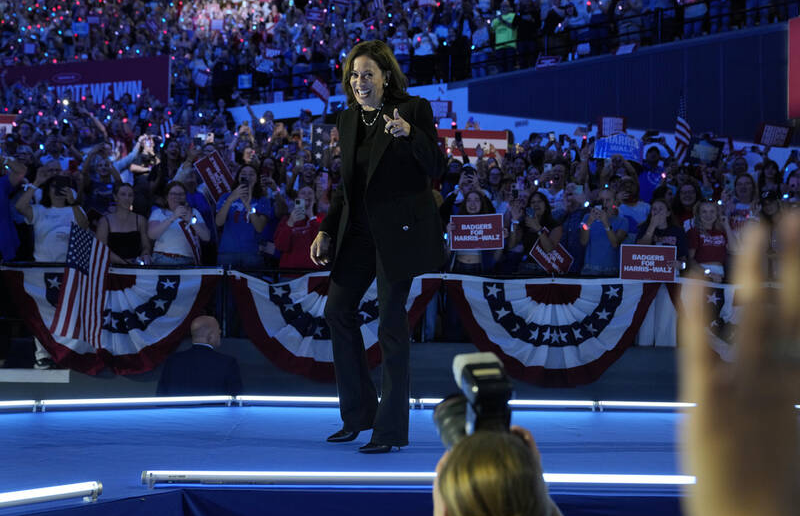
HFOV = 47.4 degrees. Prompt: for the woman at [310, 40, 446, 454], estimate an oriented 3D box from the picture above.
[{"bbox_3d":[-0.088,-0.055,3.760,0.520,1.670,0.420,-1,-4,30],"label":"woman"}]

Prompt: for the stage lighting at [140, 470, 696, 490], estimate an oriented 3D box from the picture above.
[{"bbox_3d":[0.060,0.699,2.880,1.760,0.052,0.050,1,-3,0],"label":"stage lighting"}]

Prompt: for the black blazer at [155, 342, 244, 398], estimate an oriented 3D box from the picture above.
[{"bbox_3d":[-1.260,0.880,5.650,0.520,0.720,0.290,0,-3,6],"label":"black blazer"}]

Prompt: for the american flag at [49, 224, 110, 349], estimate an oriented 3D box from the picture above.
[{"bbox_3d":[-2.660,0.235,7.550,0.500,1.030,0.200,1,-3,-6],"label":"american flag"}]

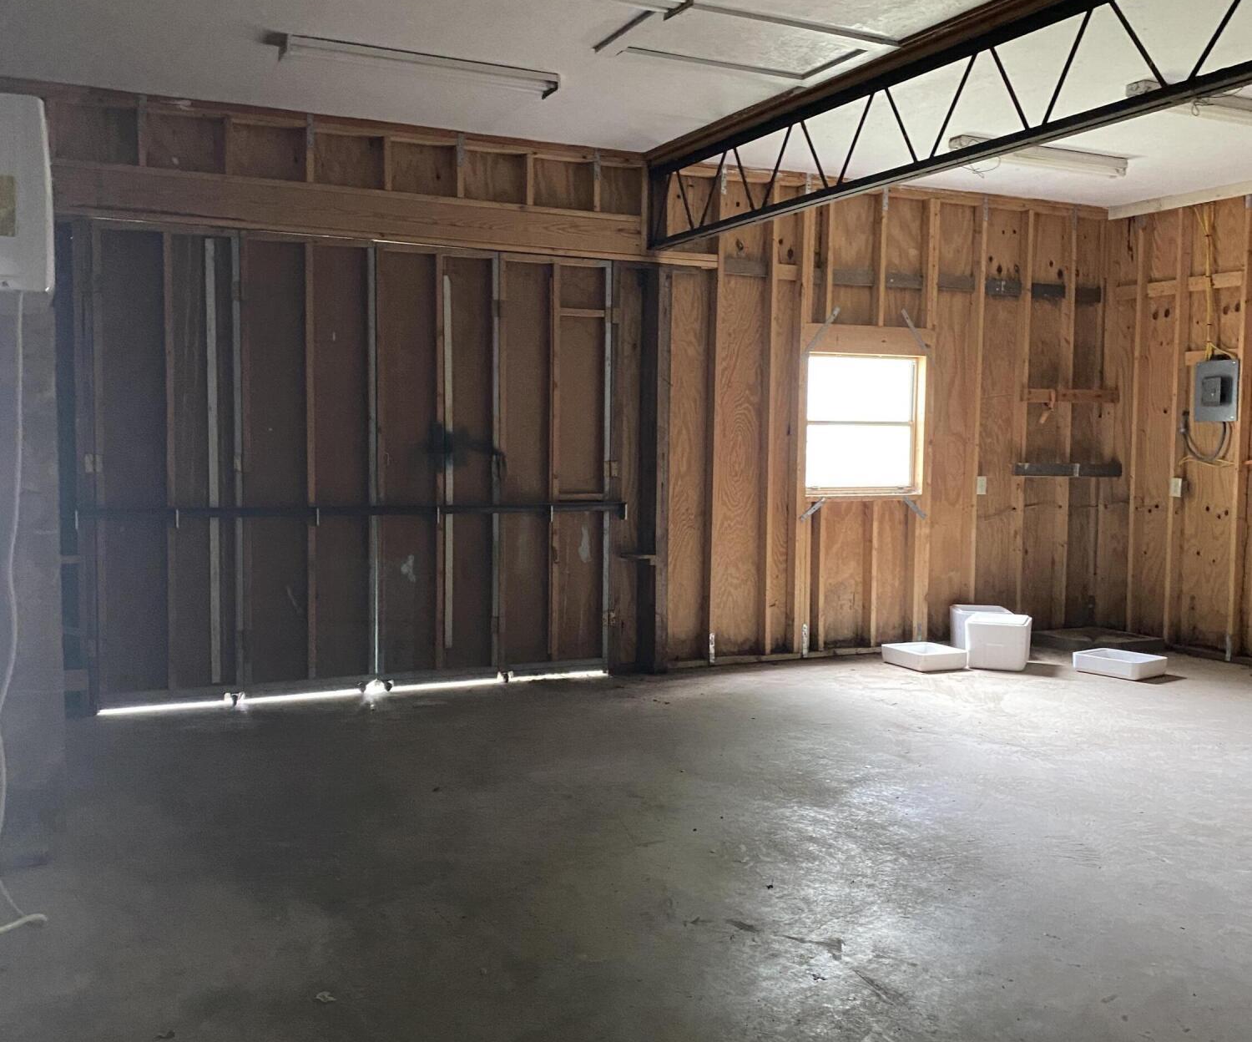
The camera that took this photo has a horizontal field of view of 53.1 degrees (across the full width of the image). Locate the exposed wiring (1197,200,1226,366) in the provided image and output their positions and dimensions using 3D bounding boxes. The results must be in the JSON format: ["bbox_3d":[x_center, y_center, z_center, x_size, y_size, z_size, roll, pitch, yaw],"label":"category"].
[{"bbox_3d":[3.818,-1.545,8.177,0.050,1.040,0.170,-1,5,-26],"label":"exposed wiring"}]

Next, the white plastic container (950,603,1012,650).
[{"bbox_3d":[2.359,0.718,8.339,0.350,0.285,0.360,1,4,1],"label":"white plastic container"}]

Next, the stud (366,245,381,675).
[{"bbox_3d":[-1.379,-0.309,6.797,0.038,2.304,0.089,-1,4,-26],"label":"stud"}]

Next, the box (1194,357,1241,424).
[{"bbox_3d":[3.872,-0.846,8.162,0.101,0.397,0.327,-1,4,-26],"label":"box"}]

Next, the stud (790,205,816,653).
[{"bbox_3d":[1.125,-0.635,7.989,0.089,2.968,0.089,-1,4,-26],"label":"stud"}]

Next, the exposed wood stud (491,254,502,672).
[{"bbox_3d":[-0.729,-0.312,7.113,0.040,2.345,0.089,-1,5,-26],"label":"exposed wood stud"}]

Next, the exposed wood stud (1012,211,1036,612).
[{"bbox_3d":[2.756,-0.670,8.757,0.040,2.928,0.089,-1,5,-26],"label":"exposed wood stud"}]

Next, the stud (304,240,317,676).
[{"bbox_3d":[-1.664,-0.313,6.593,0.038,2.284,0.089,-2,4,-27],"label":"stud"}]

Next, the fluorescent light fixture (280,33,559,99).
[{"bbox_3d":[-0.888,-1.988,5.513,1.220,0.070,0.175,-1,5,-26],"label":"fluorescent light fixture"}]

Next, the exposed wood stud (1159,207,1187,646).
[{"bbox_3d":[3.747,-0.624,8.474,0.089,2.919,0.038,-1,4,-26],"label":"exposed wood stud"}]

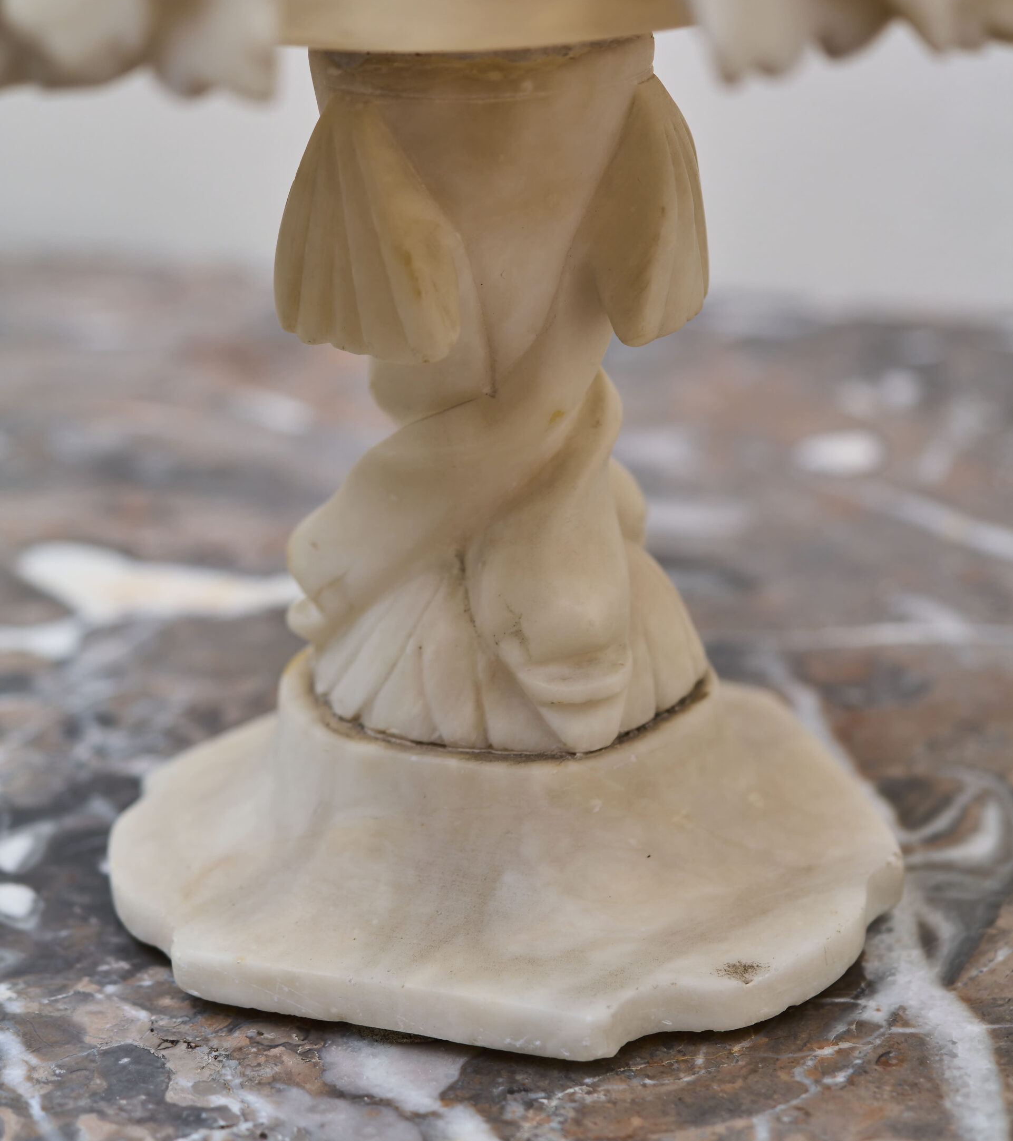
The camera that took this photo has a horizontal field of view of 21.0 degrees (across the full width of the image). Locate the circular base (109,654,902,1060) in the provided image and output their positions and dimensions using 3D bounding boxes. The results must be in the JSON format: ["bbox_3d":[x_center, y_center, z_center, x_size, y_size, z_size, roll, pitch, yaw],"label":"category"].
[{"bbox_3d":[0.001,0.038,0.546,0.157,0.042,0.150,5,21,17],"label":"circular base"}]

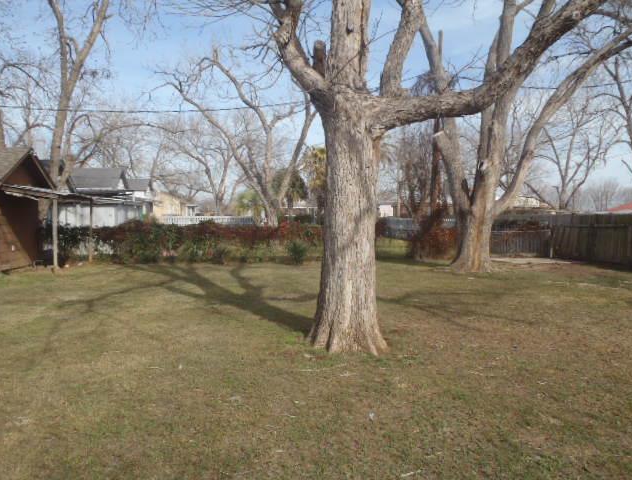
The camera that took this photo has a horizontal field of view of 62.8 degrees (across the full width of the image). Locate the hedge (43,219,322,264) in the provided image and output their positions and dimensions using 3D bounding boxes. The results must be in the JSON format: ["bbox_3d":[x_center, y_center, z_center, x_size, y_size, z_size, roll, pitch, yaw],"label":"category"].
[{"bbox_3d":[-4.600,0.030,18.600,10.400,1.500,1.400,0,3,0],"label":"hedge"}]

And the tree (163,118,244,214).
[{"bbox_3d":[-9.950,-5.500,45.500,7.300,10.100,6.800,0,3,0],"label":"tree"}]

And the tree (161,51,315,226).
[{"bbox_3d":[-4.200,-4.900,27.800,8.200,10.400,7.200,0,3,0],"label":"tree"}]

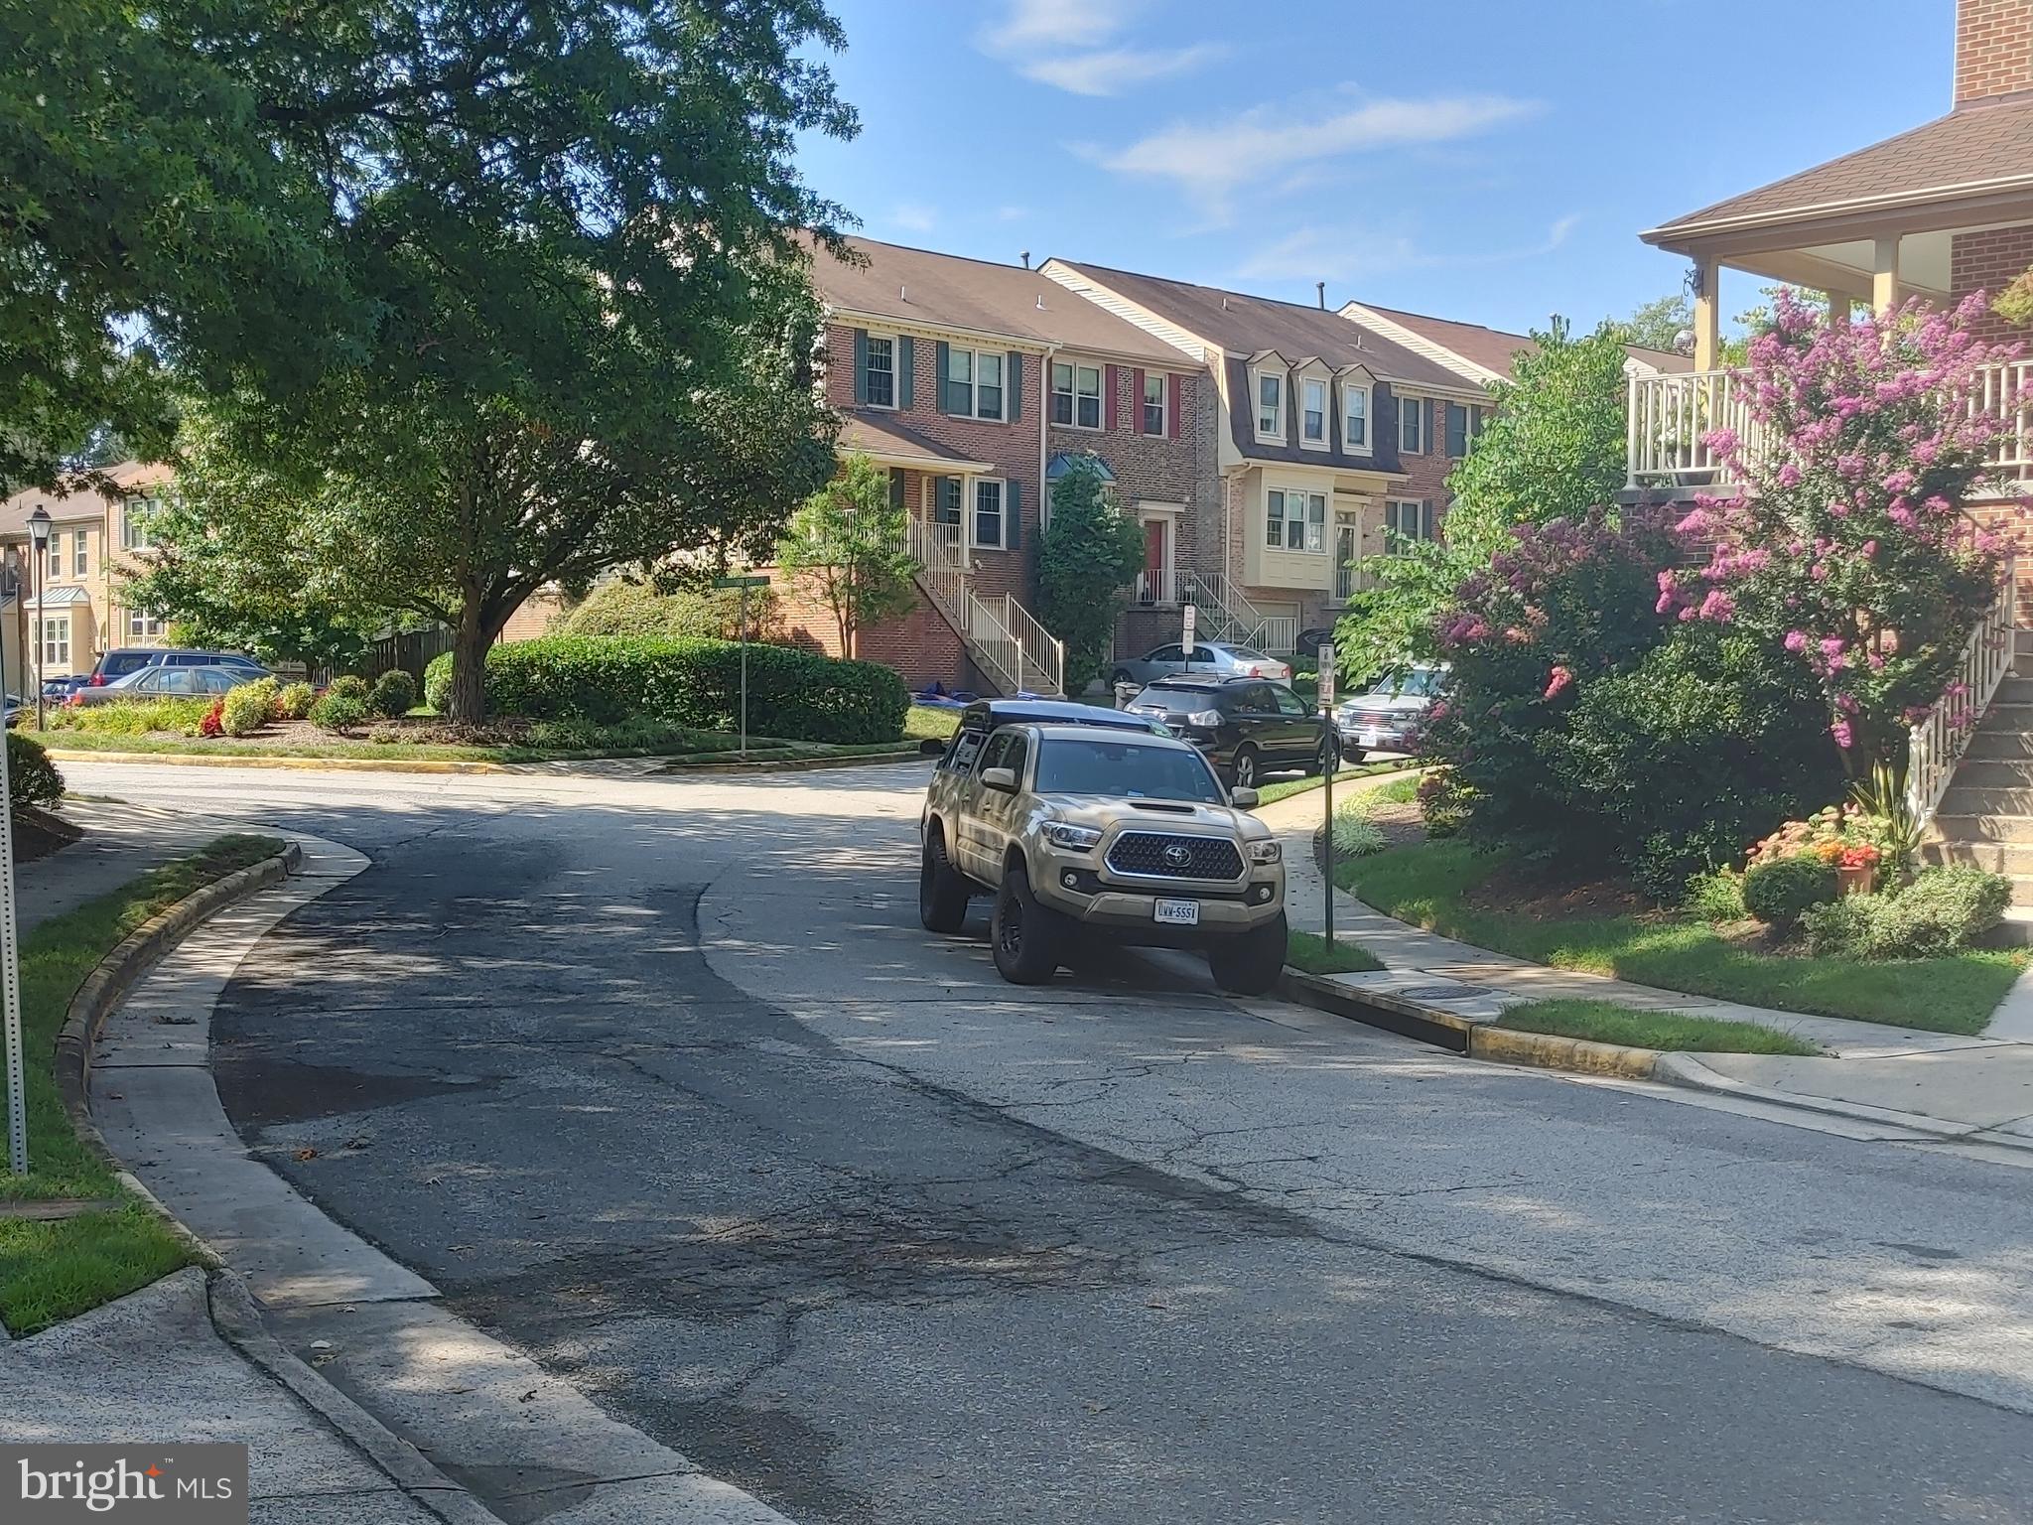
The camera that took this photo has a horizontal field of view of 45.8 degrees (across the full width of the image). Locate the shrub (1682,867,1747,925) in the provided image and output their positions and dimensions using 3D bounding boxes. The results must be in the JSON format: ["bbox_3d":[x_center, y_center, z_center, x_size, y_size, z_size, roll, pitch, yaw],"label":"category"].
[{"bbox_3d":[5.038,0.959,17.300,0.500,0.420,0.480,1,2,16],"label":"shrub"}]

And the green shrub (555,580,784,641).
[{"bbox_3d":[-6.958,-2.287,48.500,4.500,2.800,3.000,0,1,-9],"label":"green shrub"}]

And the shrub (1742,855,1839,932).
[{"bbox_3d":[5.402,0.914,16.800,0.660,0.540,0.640,1,2,18],"label":"shrub"}]

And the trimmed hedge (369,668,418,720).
[{"bbox_3d":[-11.288,-1.251,43.600,0.880,0.920,0.880,0,2,-15],"label":"trimmed hedge"}]

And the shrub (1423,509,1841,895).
[{"bbox_3d":[4.677,-0.465,18.300,2.950,2.800,2.400,1,1,23],"label":"shrub"}]

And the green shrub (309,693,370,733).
[{"bbox_3d":[-11.547,-0.838,41.000,1.000,0.680,0.950,0,2,-16],"label":"green shrub"}]

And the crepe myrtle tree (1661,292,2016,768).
[{"bbox_3d":[6.042,-1.278,17.700,2.600,4.300,2.500,1,2,19],"label":"crepe myrtle tree"}]

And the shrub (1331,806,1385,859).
[{"bbox_3d":[3.616,0.740,25.500,0.560,0.550,0.550,1,1,8],"label":"shrub"}]

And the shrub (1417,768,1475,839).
[{"bbox_3d":[4.639,0.446,26.000,0.650,0.780,0.650,0,2,10],"label":"shrub"}]

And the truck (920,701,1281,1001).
[{"bbox_3d":[0.530,0.530,18.800,1.950,1.980,5.420,3,2,-12],"label":"truck"}]

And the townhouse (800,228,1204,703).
[{"bbox_3d":[-3.245,-7.173,58.536,11.600,11.350,12.500,2,2,44],"label":"townhouse"}]

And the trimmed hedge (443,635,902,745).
[{"bbox_3d":[-6.527,-1.411,45.500,9.100,1.850,2.100,1,1,21],"label":"trimmed hedge"}]

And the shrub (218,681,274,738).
[{"bbox_3d":[-13.660,-0.944,42.700,1.000,1.000,0.950,0,1,-18],"label":"shrub"}]

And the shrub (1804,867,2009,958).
[{"bbox_3d":[6.242,1.053,16.900,1.350,0.650,0.950,1,1,20],"label":"shrub"}]

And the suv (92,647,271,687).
[{"bbox_3d":[-16.000,-1.320,48.500,5.200,1.870,2.000,0,2,-31],"label":"suv"}]

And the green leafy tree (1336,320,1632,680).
[{"bbox_3d":[5.457,-2.299,28.000,3.500,5.700,3.400,1,2,11],"label":"green leafy tree"}]

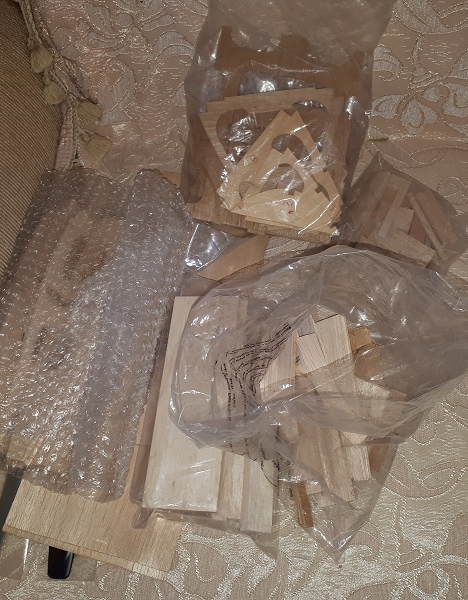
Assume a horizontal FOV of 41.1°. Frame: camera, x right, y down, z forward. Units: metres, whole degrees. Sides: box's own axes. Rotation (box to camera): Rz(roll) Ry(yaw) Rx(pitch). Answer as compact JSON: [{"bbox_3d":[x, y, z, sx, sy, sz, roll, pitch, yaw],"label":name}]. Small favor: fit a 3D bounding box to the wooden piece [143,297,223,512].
[{"bbox_3d":[-0.044,0.106,0.686,0.075,0.012,0.237,6,65,1],"label":"wooden piece"}]

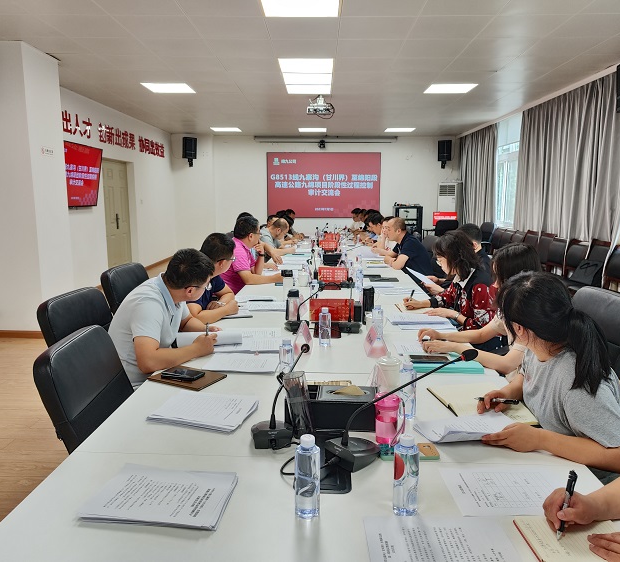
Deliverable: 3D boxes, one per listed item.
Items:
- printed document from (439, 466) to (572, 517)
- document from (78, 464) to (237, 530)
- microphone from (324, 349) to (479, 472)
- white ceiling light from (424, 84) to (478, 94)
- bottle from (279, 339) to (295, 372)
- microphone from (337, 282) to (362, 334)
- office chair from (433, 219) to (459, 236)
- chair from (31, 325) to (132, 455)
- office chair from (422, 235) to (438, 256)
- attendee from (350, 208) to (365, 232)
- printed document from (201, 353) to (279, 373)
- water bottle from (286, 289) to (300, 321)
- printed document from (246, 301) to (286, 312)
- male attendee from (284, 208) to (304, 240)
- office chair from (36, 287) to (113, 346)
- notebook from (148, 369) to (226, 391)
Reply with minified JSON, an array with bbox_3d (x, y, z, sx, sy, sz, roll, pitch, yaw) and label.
[{"bbox_3d":[0.481,0.489,1.225,0.297,0.005,0.210,0,9,0],"label":"printed document"},{"bbox_3d":[-0.336,0.493,1.203,0.295,0.014,0.210,2,9,9],"label":"document"},{"bbox_3d":[0.253,0.323,1.377,0.430,0.280,0.140,-2,8,-14],"label":"microphone"},{"bbox_3d":[1.863,-2.555,6.900,0.600,0.020,0.600,0,9,1],"label":"white ceiling light"},{"bbox_3d":[-0.085,0.306,1.925,0.055,0.177,0.055,0,8,1],"label":"bottle"},{"bbox_3d":[0.216,0.126,2.775,0.120,0.230,0.360,0,9,3],"label":"microphone"},{"bbox_3d":[2.630,-0.697,10.121,0.600,0.970,0.600,0,9,0],"label":"office chair"},{"bbox_3d":[-0.531,0.674,1.777,0.640,0.980,0.600,-1,8,-4],"label":"chair"},{"bbox_3d":[1.122,0.050,5.941,0.640,1.040,0.600,0,8,1],"label":"office chair"},{"bbox_3d":[0.950,-0.675,9.311,0.650,1.240,0.500,-2,9,-12],"label":"attendee"},{"bbox_3d":[-0.270,0.336,2.165,0.297,0.010,0.210,1,9,9],"label":"printed document"},{"bbox_3d":[-0.100,0.142,3.037,0.077,0.186,0.077,0,8,1],"label":"water bottle"},{"bbox_3d":[-0.240,0.164,3.219,0.285,0.012,0.220,0,9,3],"label":"printed document"},{"bbox_3d":[-0.508,-0.690,10.019,0.750,1.340,0.500,0,8,1],"label":"male attendee"},{"bbox_3d":[-0.890,0.564,2.450,0.640,0.970,0.580,3,10,18],"label":"office chair"},{"bbox_3d":[-0.458,0.368,1.966,0.240,0.014,0.173,5,11,29],"label":"notebook"}]

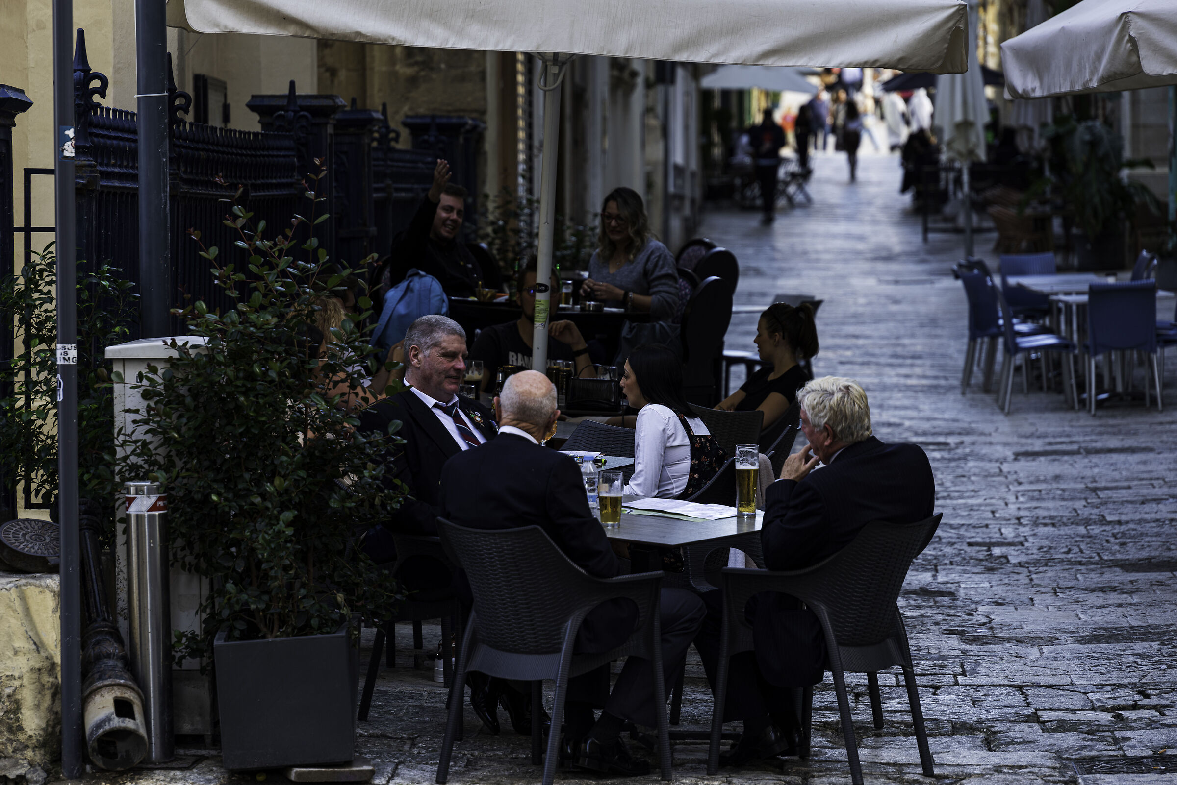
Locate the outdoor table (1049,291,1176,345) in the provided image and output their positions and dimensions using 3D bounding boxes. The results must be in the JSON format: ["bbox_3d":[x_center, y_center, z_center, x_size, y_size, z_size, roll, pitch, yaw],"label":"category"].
[{"bbox_3d":[3.518,-0.324,32.900,0.720,0.730,0.700,1,6,12],"label":"outdoor table"}]

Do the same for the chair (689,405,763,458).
[{"bbox_3d":[0.341,0.468,17.941,0.580,0.840,0.580,3,7,31],"label":"chair"}]

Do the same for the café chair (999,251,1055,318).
[{"bbox_3d":[3.299,-0.586,36.100,0.460,0.840,0.540,-2,6,-15],"label":"café chair"}]

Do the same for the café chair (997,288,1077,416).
[{"bbox_3d":[2.918,-0.297,32.000,0.540,0.840,0.460,-1,6,-6],"label":"café chair"}]

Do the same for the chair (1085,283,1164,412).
[{"bbox_3d":[3.467,-0.309,31.800,0.470,0.850,0.560,0,4,-5],"label":"chair"}]

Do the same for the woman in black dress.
[{"bbox_3d":[0.616,0.253,20.100,0.740,1.260,0.480,-1,4,-21],"label":"woman in black dress"}]

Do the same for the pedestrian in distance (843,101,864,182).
[{"bbox_3d":[5.617,-5.316,104.083,0.450,1.700,0.400,0,6,3],"label":"pedestrian in distance"}]

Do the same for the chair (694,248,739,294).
[{"bbox_3d":[0.511,-0.085,25.100,0.530,1.280,0.470,2,4,33],"label":"chair"}]

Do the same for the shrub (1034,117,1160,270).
[{"bbox_3d":[5.655,-2.228,54.600,1.350,1.700,1.250,0,4,0],"label":"shrub"}]

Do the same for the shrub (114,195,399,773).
[{"bbox_3d":[-1.059,0.251,15.850,0.890,1.870,0.820,0,6,3],"label":"shrub"}]

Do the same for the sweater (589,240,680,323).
[{"bbox_3d":[0.214,-0.472,22.600,0.450,0.510,0.340,3,6,30],"label":"sweater"}]

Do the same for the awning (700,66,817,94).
[{"bbox_3d":[2.782,-5.197,80.000,2.100,0.600,2.100,0,4,0],"label":"awning"}]

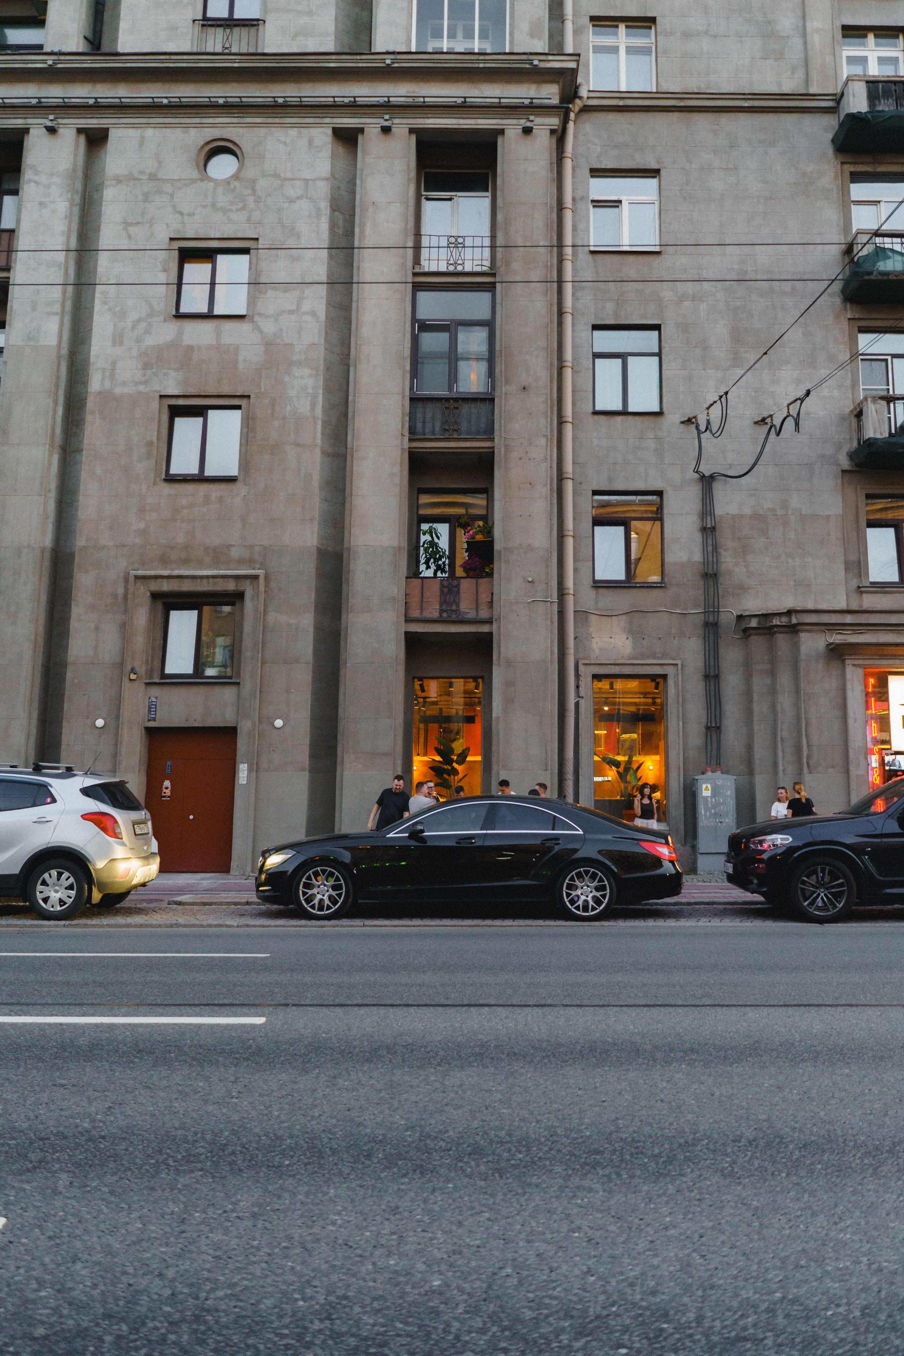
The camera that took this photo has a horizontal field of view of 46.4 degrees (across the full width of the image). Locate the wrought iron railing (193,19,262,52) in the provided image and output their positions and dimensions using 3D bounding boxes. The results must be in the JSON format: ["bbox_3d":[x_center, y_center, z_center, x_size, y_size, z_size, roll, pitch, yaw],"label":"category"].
[{"bbox_3d":[-4.680,-13.453,22.138,1.483,0.860,0.220,1,-10,1],"label":"wrought iron railing"}]

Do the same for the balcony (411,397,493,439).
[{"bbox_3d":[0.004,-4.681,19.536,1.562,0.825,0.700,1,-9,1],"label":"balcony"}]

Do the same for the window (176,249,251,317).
[{"bbox_3d":[-4.499,-7.447,19.932,1.382,1.369,0.150,1,-9,1],"label":"window"}]

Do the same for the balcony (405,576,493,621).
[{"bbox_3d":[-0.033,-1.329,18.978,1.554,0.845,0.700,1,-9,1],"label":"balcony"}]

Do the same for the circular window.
[{"bbox_3d":[-4.708,-10.522,21.694,0.739,0.779,0.200,1,-10,1],"label":"circular window"}]

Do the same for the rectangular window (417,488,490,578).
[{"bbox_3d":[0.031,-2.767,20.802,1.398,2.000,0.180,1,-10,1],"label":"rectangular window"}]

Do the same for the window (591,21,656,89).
[{"bbox_3d":[3.414,-12.402,21.103,1.307,1.567,0.150,1,-9,1],"label":"window"}]

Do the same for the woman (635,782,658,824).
[{"bbox_3d":[3.300,2.604,17.871,0.460,1.650,0.300,4,-10,-17],"label":"woman"}]

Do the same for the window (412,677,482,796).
[{"bbox_3d":[-0.067,1.280,20.119,1.343,2.600,0.180,1,-10,1],"label":"window"}]

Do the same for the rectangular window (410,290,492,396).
[{"bbox_3d":[0.025,-6.191,19.559,1.537,2.137,0.150,1,-9,1],"label":"rectangular window"}]

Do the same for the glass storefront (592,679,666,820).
[{"bbox_3d":[3.158,1.269,18.830,1.316,2.645,0.150,1,-9,1],"label":"glass storefront"}]

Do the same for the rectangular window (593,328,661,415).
[{"bbox_3d":[3.539,-6.238,21.361,1.401,1.873,0.180,1,-10,1],"label":"rectangular window"}]

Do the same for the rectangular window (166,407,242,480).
[{"bbox_3d":[-4.886,-4.624,20.851,1.498,1.497,0.180,1,-10,1],"label":"rectangular window"}]

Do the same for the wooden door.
[{"bbox_3d":[-4.547,2.132,18.475,1.569,2.537,0.120,1,-9,1],"label":"wooden door"}]

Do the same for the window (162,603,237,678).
[{"bbox_3d":[-4.851,-0.713,20.291,1.427,1.483,0.180,1,-10,1],"label":"window"}]

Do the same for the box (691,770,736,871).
[{"bbox_3d":[4.802,2.690,19.355,0.770,1.834,0.380,1,-10,1],"label":"box"}]

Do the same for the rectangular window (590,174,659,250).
[{"bbox_3d":[3.359,-9.046,20.545,1.344,1.677,0.150,1,-9,1],"label":"rectangular window"}]

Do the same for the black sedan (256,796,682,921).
[{"bbox_3d":[0.200,2.097,12.418,4.940,1.420,1.880,1,-9,1],"label":"black sedan"}]

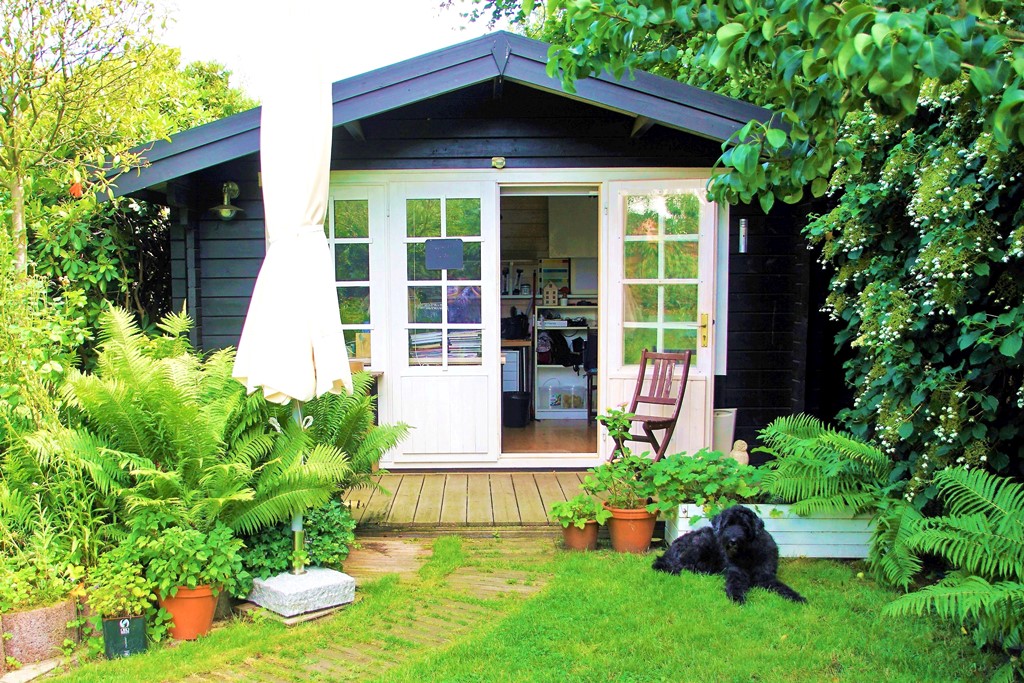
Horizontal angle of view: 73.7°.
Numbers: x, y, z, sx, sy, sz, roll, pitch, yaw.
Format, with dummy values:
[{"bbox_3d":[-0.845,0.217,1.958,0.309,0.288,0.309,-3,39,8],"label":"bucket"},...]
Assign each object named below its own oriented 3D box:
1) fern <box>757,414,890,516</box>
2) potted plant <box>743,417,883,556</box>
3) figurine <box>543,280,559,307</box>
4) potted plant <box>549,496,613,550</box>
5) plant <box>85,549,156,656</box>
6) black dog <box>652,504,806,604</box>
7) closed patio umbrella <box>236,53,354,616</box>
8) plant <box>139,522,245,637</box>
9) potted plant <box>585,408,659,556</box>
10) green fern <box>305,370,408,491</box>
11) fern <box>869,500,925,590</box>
[{"bbox_3d":[1.635,0.640,3.600,0.620,0.480,0.550,0,4,1],"label":"fern"},{"bbox_3d":[1.634,0.734,3.686,0.720,0.710,0.580,0,4,0],"label":"potted plant"},{"bbox_3d":[0.365,-0.452,6.400,0.134,0.236,0.100,0,4,0],"label":"figurine"},{"bbox_3d":[0.365,0.960,3.632,0.310,0.280,0.300,0,4,0],"label":"potted plant"},{"bbox_3d":[-1.527,1.025,2.670,0.240,0.380,0.240,-1,4,-15],"label":"plant"},{"bbox_3d":[0.990,0.927,3.218,0.440,0.400,0.660,-3,5,-32],"label":"black dog"},{"bbox_3d":[-0.925,-0.086,2.891,0.480,2.210,0.460,0,4,0],"label":"closed patio umbrella"},{"bbox_3d":[-1.290,0.949,2.758,0.430,0.450,0.410,0,4,0],"label":"plant"},{"bbox_3d":[0.565,0.717,3.590,0.385,0.745,0.370,0,4,0],"label":"potted plant"},{"bbox_3d":[-0.765,0.436,3.400,0.490,0.560,0.520,0,4,0],"label":"green fern"},{"bbox_3d":[1.845,0.921,3.238,0.260,0.400,0.360,0,4,0],"label":"fern"}]

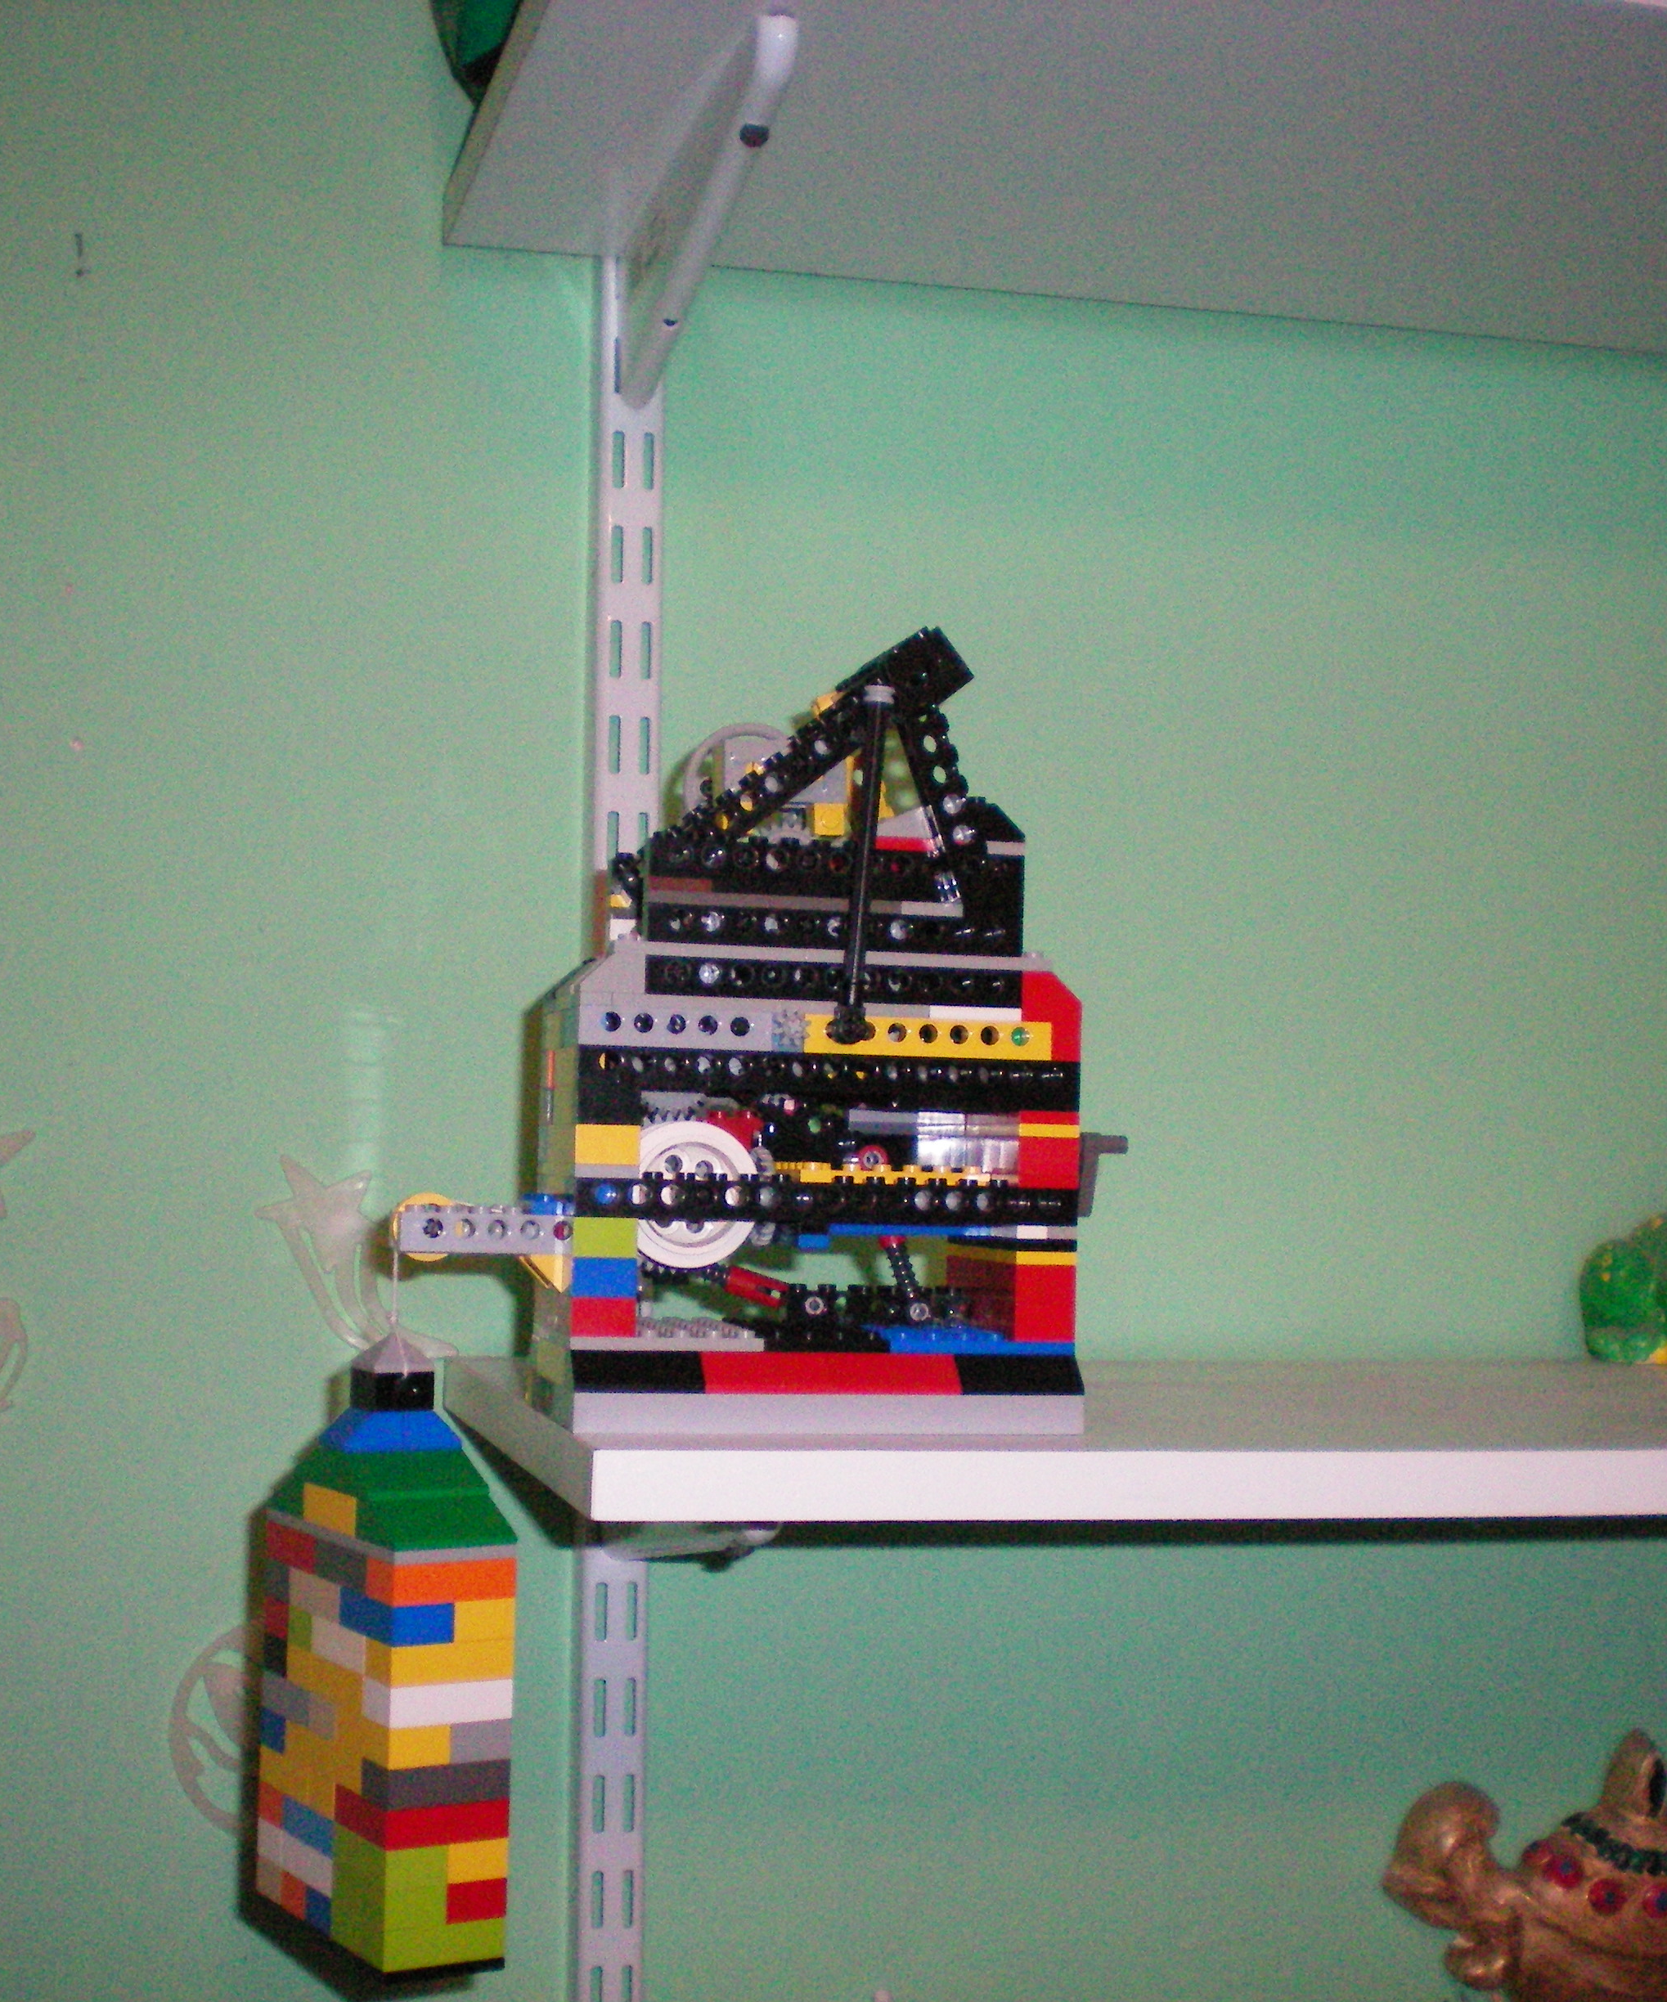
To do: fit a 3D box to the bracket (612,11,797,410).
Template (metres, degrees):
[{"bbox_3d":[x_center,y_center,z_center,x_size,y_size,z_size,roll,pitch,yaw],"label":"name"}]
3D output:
[{"bbox_3d":[-0.040,-0.227,0.870,0.011,0.054,0.222,2,-3,-13],"label":"bracket"}]

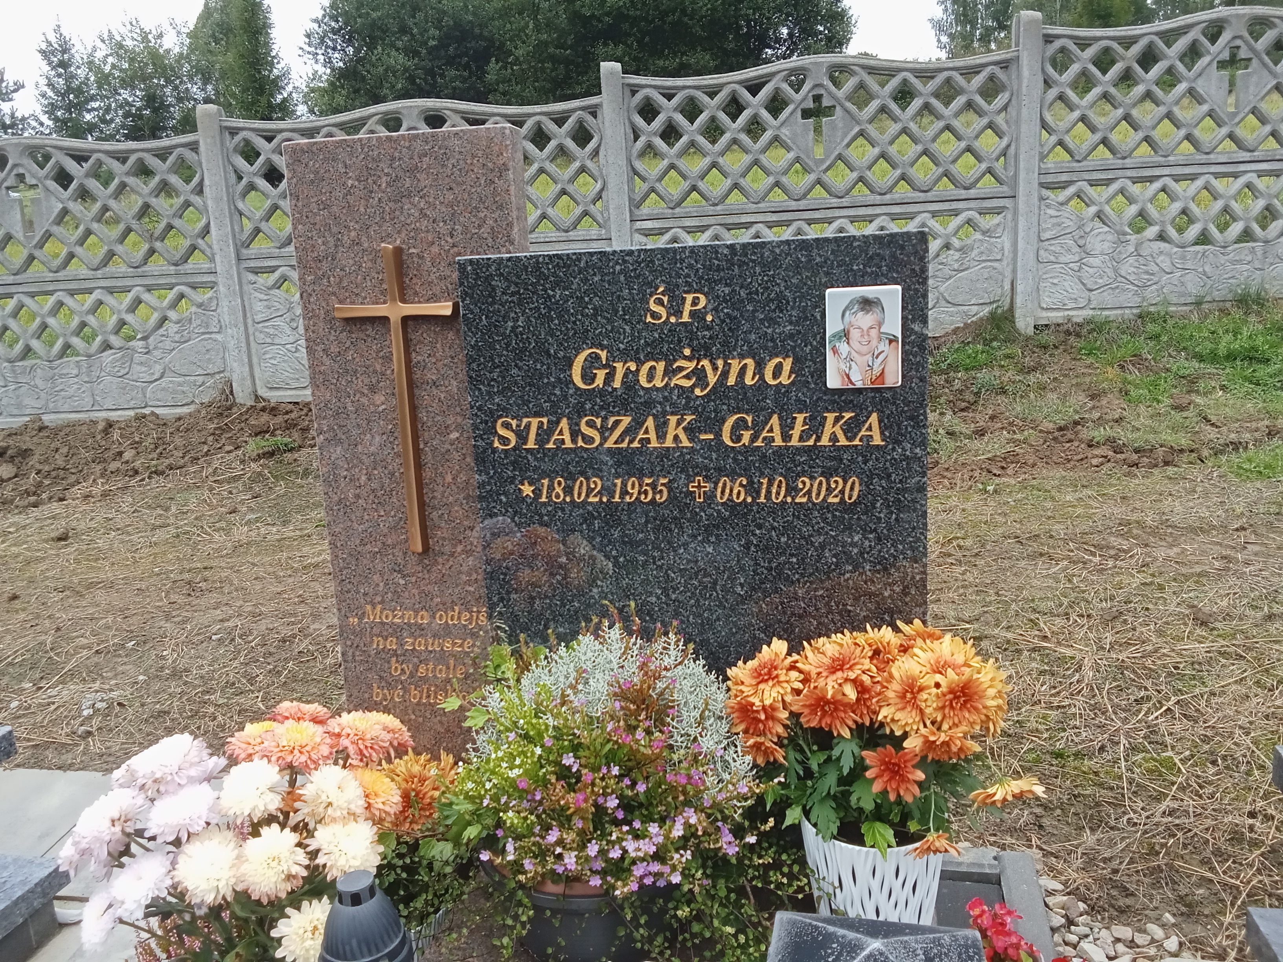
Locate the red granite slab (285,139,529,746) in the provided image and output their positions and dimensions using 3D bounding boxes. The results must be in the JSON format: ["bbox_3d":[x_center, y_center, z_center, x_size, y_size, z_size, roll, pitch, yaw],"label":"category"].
[{"bbox_3d":[-0.383,-0.003,1.841,0.417,1.209,0.068,0,12,14],"label":"red granite slab"}]

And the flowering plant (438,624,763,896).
[{"bbox_3d":[-0.054,0.341,1.372,0.415,0.310,0.370,0,12,14],"label":"flowering plant"}]

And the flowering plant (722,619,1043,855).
[{"bbox_3d":[0.331,0.351,1.421,0.420,0.300,0.340,0,12,14],"label":"flowering plant"}]

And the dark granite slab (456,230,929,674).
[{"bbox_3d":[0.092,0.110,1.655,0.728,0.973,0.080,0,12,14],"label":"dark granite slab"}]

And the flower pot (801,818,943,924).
[{"bbox_3d":[0.341,0.573,1.470,0.210,0.195,0.205,0,12,14],"label":"flower pot"}]

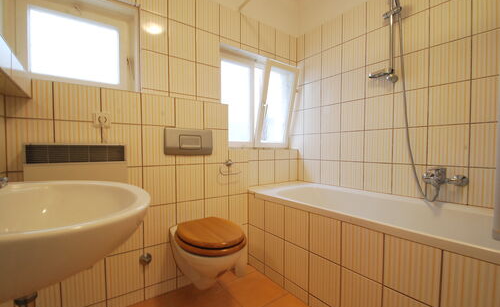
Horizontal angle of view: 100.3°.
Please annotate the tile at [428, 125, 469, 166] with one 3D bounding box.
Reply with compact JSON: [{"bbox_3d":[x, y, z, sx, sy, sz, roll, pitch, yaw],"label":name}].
[{"bbox_3d":[1.217,-0.049,1.282,0.010,0.250,0.200,-1,2,-38],"label":"tile"}]

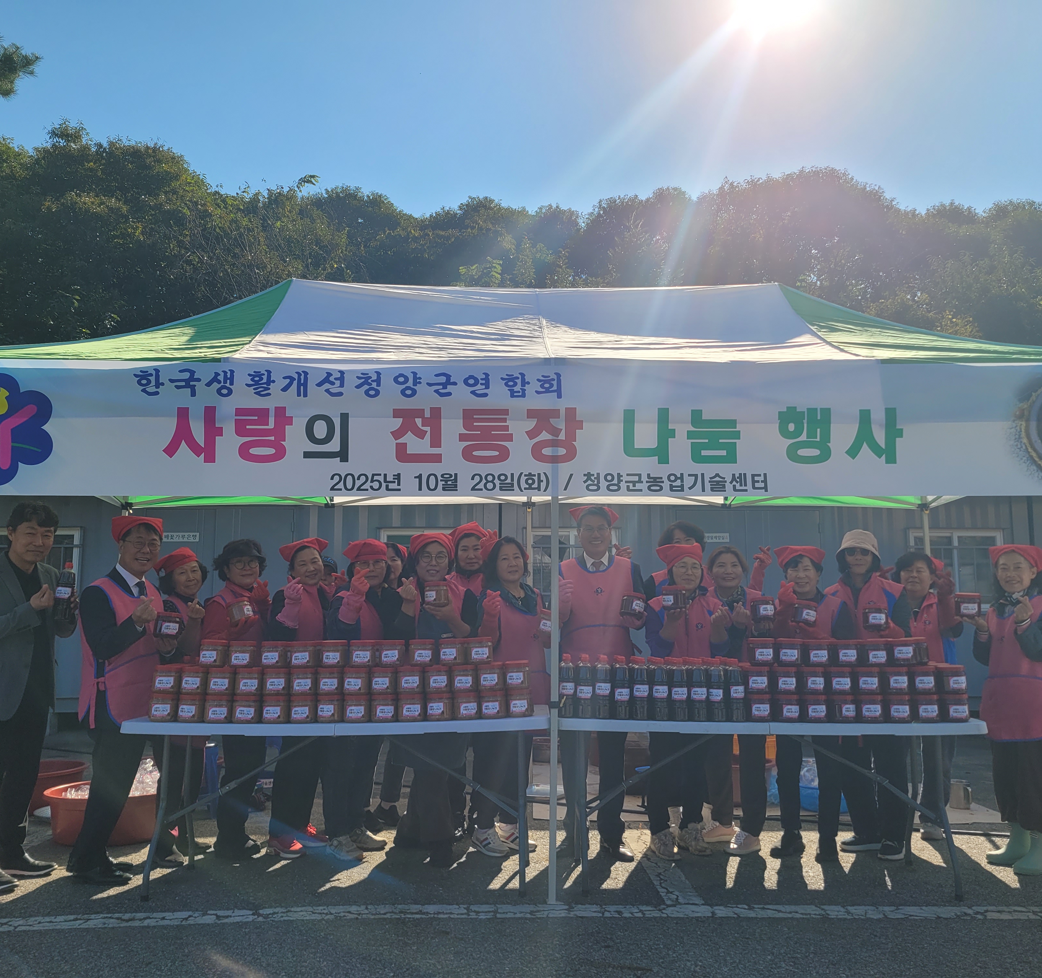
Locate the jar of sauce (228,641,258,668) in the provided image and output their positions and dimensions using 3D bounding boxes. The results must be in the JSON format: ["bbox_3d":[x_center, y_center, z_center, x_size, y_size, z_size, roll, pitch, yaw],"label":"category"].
[{"bbox_3d":[-1.239,0.739,4.360,0.113,0.115,0.113,1,-8,-8],"label":"jar of sauce"}]

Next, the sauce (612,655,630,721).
[{"bbox_3d":[0.436,0.866,4.247,0.083,0.263,0.083,0,-7,0],"label":"sauce"}]

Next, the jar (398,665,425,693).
[{"bbox_3d":[-0.489,0.850,4.354,0.109,0.116,0.109,1,-8,-6],"label":"jar"}]

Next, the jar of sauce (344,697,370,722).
[{"bbox_3d":[-0.725,0.971,4.316,0.109,0.116,0.109,1,-8,-7],"label":"jar of sauce"}]

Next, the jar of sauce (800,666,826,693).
[{"bbox_3d":[1.273,0.838,4.272,0.105,0.115,0.105,0,-8,2],"label":"jar of sauce"}]

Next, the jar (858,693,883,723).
[{"bbox_3d":[1.518,0.955,4.249,0.104,0.113,0.104,-1,-8,10],"label":"jar"}]

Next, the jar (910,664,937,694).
[{"bbox_3d":[1.775,0.843,4.320,0.113,0.120,0.113,-2,-8,15],"label":"jar"}]

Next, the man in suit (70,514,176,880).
[{"bbox_3d":[-1.884,0.953,4.614,0.480,1.670,0.500,-5,-9,32],"label":"man in suit"}]

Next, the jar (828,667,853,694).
[{"bbox_3d":[1.393,0.838,4.272,0.105,0.115,0.105,-2,-8,18],"label":"jar"}]

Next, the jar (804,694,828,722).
[{"bbox_3d":[1.278,0.948,4.255,0.108,0.116,0.108,-1,-8,8],"label":"jar"}]

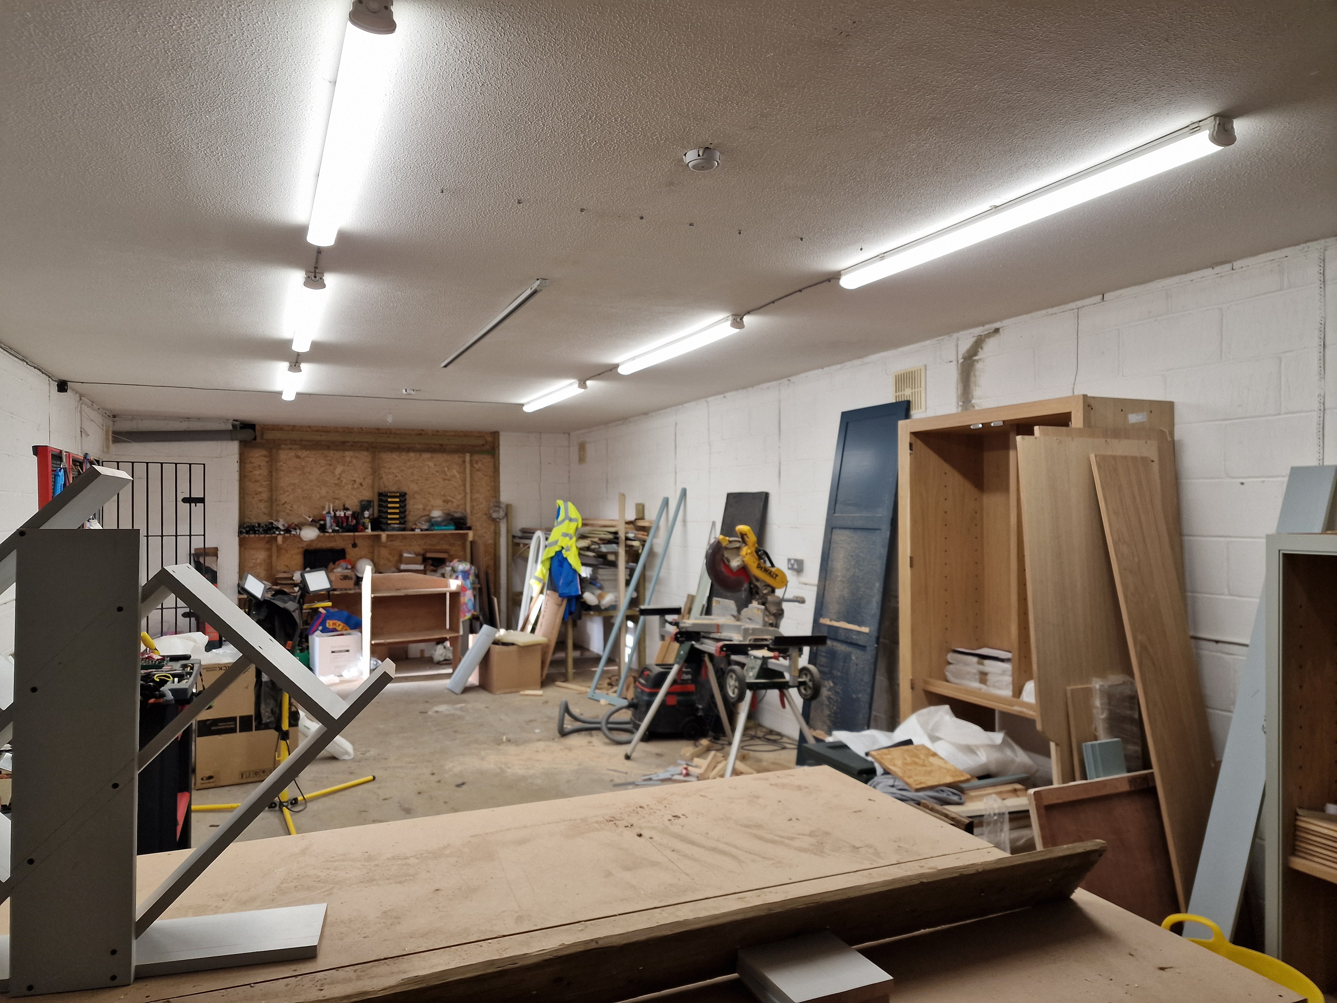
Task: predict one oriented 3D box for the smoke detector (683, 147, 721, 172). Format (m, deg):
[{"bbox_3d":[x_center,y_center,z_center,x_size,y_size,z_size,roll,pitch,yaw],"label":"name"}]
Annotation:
[{"bbox_3d":[0.092,-0.928,2.429,0.102,0.036,0.102,0,-1,0],"label":"smoke detector"}]

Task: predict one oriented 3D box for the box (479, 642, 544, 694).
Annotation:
[{"bbox_3d":[-1.430,1.463,7.964,0.450,0.425,0.400,0,-1,-31],"label":"box"}]

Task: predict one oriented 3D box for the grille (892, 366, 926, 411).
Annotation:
[{"bbox_3d":[1.374,-0.625,5.097,0.020,0.267,0.275,0,-1,-24],"label":"grille"}]

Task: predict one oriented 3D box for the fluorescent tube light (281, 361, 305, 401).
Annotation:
[{"bbox_3d":[-2.711,-0.843,6.378,0.085,0.070,1.550,0,-1,-24],"label":"fluorescent tube light"}]

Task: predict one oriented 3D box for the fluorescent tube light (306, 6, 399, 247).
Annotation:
[{"bbox_3d":[-0.877,-0.915,2.368,0.092,0.078,1.524,1,-1,-25],"label":"fluorescent tube light"}]

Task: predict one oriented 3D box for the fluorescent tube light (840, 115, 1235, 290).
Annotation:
[{"bbox_3d":[1.046,-0.895,2.875,0.092,0.078,1.524,1,-1,-25],"label":"fluorescent tube light"}]

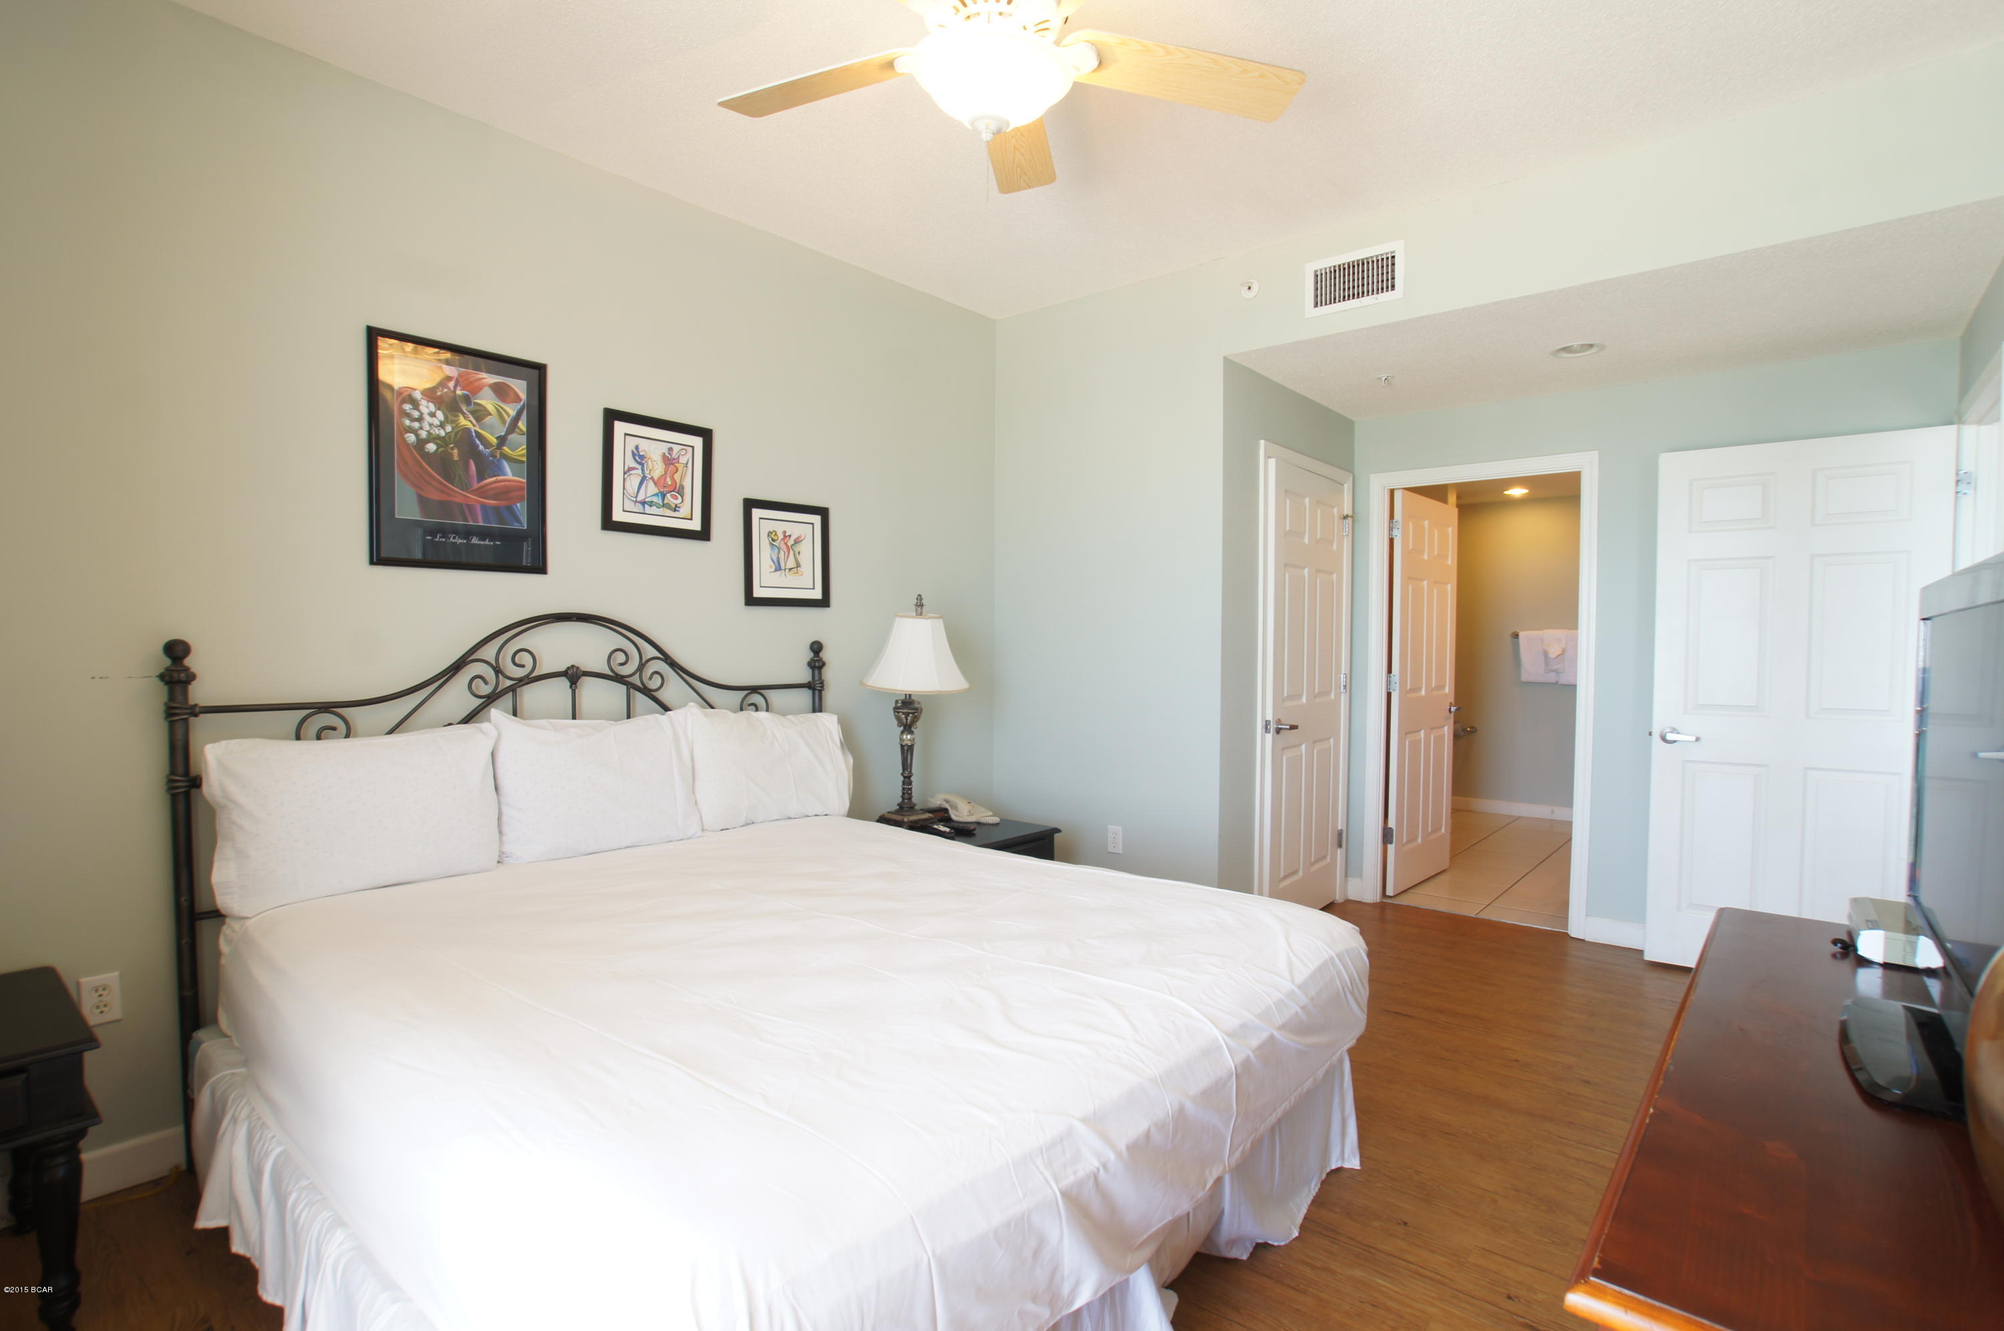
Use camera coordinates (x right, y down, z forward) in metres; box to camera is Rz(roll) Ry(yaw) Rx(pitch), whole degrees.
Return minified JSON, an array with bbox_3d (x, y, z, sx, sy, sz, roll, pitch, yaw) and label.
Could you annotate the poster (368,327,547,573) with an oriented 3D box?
[{"bbox_3d":[-1.538,-0.596,2.554,0.030,0.643,0.457,2,3,43],"label":"poster"}]

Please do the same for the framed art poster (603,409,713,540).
[{"bbox_3d":[-1.141,-0.631,2.985,0.025,0.392,0.380,2,3,43],"label":"framed art poster"}]

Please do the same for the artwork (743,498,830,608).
[{"bbox_3d":[-0.797,-0.416,3.364,0.025,0.391,0.377,2,3,43],"label":"artwork"}]

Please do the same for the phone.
[{"bbox_3d":[-0.154,0.573,3.559,0.250,0.085,0.180,0,2,7],"label":"phone"}]

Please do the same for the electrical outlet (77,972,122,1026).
[{"bbox_3d":[-2.068,0.773,2.042,0.010,0.116,0.067,2,3,43],"label":"electrical outlet"}]

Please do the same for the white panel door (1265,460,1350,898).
[{"bbox_3d":[1.402,0.147,4.092,0.040,2.043,0.815,2,3,41],"label":"white panel door"}]

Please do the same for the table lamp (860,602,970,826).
[{"bbox_3d":[-0.357,0.170,3.520,0.418,0.891,0.418,0,2,0],"label":"table lamp"}]

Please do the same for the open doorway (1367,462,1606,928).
[{"bbox_3d":[2.213,0.128,4.168,0.935,2.118,0.140,2,3,38],"label":"open doorway"}]

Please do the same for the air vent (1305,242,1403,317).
[{"bbox_3d":[1.249,-1.366,3.157,0.337,0.198,0.020,2,3,38],"label":"air vent"}]

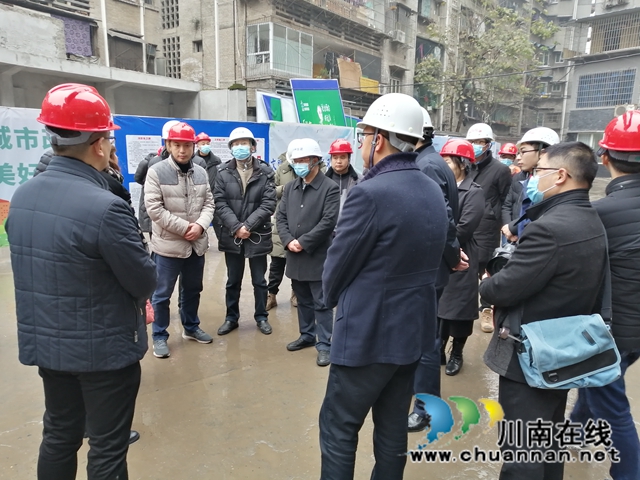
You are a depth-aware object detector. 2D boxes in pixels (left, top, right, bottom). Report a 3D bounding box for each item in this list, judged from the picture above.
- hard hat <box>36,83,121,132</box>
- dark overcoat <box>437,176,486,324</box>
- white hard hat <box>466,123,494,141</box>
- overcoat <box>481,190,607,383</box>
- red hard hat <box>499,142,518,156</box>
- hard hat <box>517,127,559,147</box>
[{"bbox_3d":[-0.816,-0.455,1.700,0.220,0.152,0.277,7,9,30],"label":"hard hat"},{"bbox_3d":[1.001,0.038,3.636,0.340,1.070,0.460,-3,13,-20],"label":"dark overcoat"},{"bbox_3d":[1.427,-0.961,4.420,0.277,0.152,0.220,-2,10,-30],"label":"white hard hat"},{"bbox_3d":[0.869,0.150,1.950,0.420,0.740,0.530,11,15,44],"label":"overcoat"},{"bbox_3d":[2.367,-1.139,6.250,0.220,0.152,0.277,7,12,30],"label":"red hard hat"},{"bbox_3d":[1.416,-0.658,3.220,0.280,0.155,0.220,4,12,-9],"label":"hard hat"}]

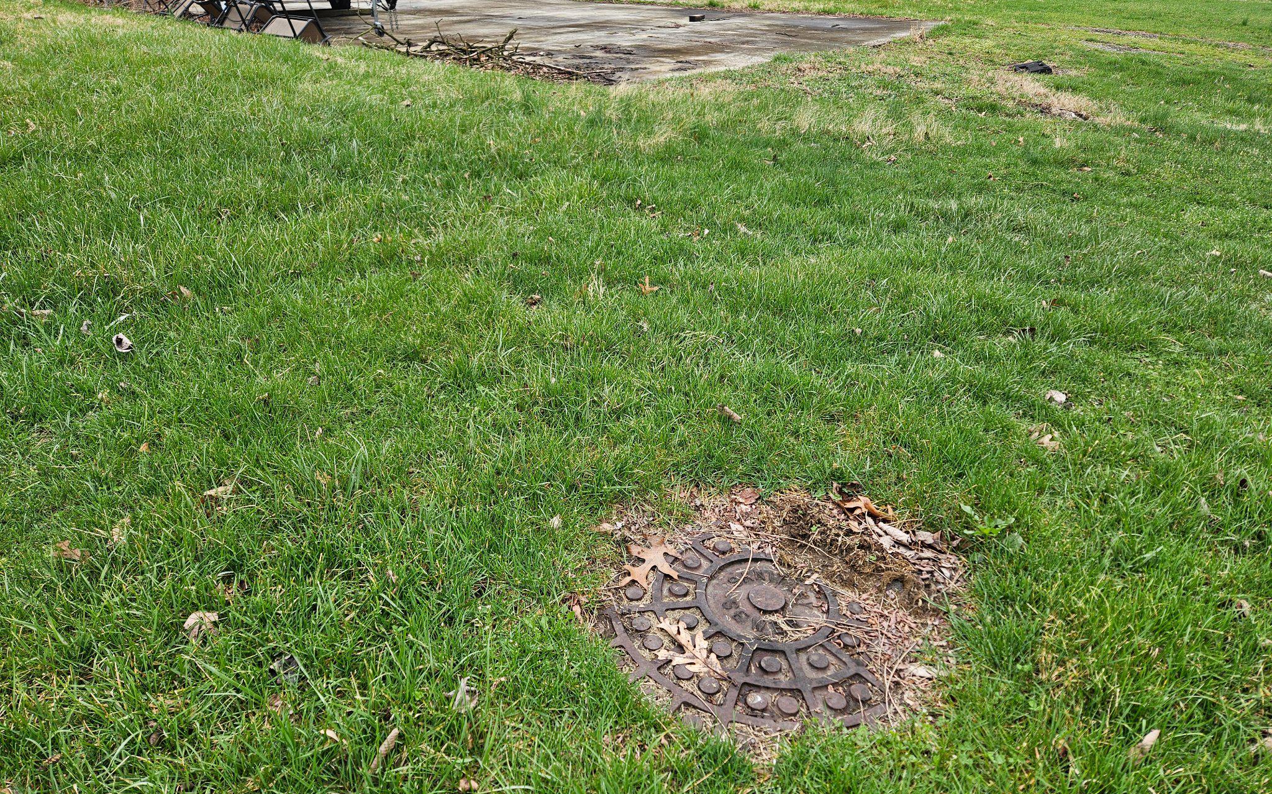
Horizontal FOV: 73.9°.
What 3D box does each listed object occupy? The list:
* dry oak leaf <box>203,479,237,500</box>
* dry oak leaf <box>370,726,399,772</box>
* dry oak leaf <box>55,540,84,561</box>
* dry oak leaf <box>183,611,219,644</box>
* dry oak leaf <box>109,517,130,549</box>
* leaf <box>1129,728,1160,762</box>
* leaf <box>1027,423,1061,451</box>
[{"bbox_3d":[-0.797,0.177,1.621,0.062,0.025,0.042,-15,32,-28],"label":"dry oak leaf"},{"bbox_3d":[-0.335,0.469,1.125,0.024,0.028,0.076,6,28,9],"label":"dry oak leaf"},{"bbox_3d":[-0.973,0.263,1.451,0.050,0.023,0.050,1,28,0],"label":"dry oak leaf"},{"bbox_3d":[-0.671,0.355,1.306,0.052,0.036,0.056,-11,30,-22],"label":"dry oak leaf"},{"bbox_3d":[-0.913,0.240,1.496,0.036,0.030,0.074,-4,28,-9],"label":"dry oak leaf"},{"bbox_3d":[0.709,0.485,1.179,0.062,0.031,0.034,-21,35,-35],"label":"leaf"},{"bbox_3d":[0.926,0.091,1.916,0.077,0.030,0.090,1,28,0],"label":"leaf"}]

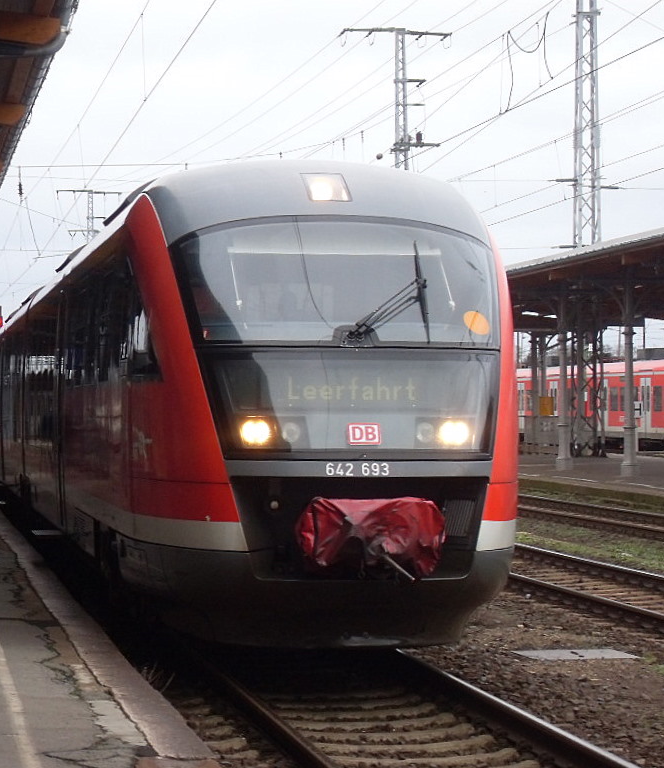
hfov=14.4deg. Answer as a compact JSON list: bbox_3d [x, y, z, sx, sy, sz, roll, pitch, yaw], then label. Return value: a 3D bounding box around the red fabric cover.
[{"bbox_3d":[0.255,0.992,17.020,0.940,0.510,0.480,0,0,-9],"label":"red fabric cover"}]

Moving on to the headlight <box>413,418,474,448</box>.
[{"bbox_3d":[0.748,0.325,17.650,0.380,0.190,0.120,0,0,-9],"label":"headlight"}]

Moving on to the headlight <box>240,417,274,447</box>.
[{"bbox_3d":[-0.494,0.315,17.470,0.220,0.190,0.120,0,0,-9],"label":"headlight"}]

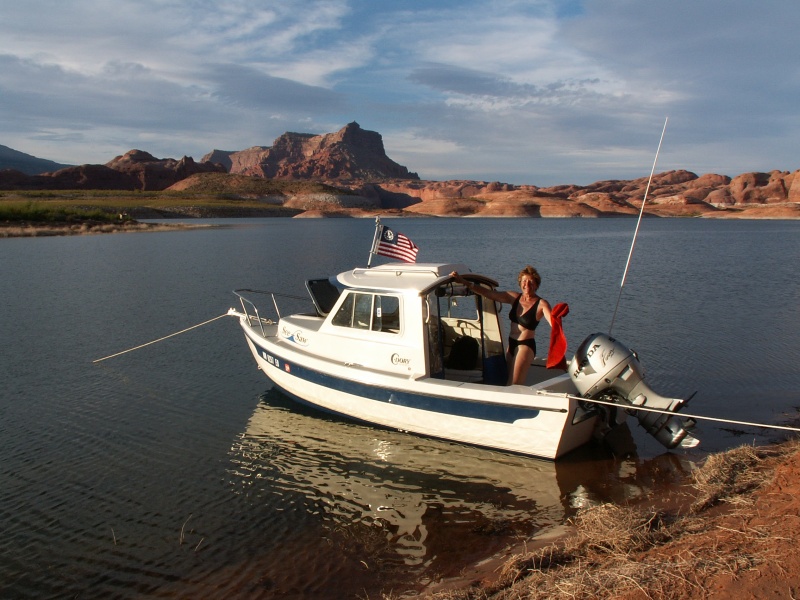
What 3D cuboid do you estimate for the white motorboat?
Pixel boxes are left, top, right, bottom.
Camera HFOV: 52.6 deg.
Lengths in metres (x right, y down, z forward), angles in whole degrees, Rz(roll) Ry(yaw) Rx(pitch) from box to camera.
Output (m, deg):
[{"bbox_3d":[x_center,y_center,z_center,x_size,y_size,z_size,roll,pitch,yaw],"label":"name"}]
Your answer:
[{"bbox_3d":[0.179,0.471,8.894,6.130,1.750,2.000,5,8,37],"label":"white motorboat"}]

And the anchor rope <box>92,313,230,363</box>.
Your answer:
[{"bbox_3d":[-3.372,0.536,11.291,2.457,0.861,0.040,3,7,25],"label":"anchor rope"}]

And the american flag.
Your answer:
[{"bbox_3d":[-0.022,-0.622,9.062,0.460,0.330,0.090,15,9,10],"label":"american flag"}]

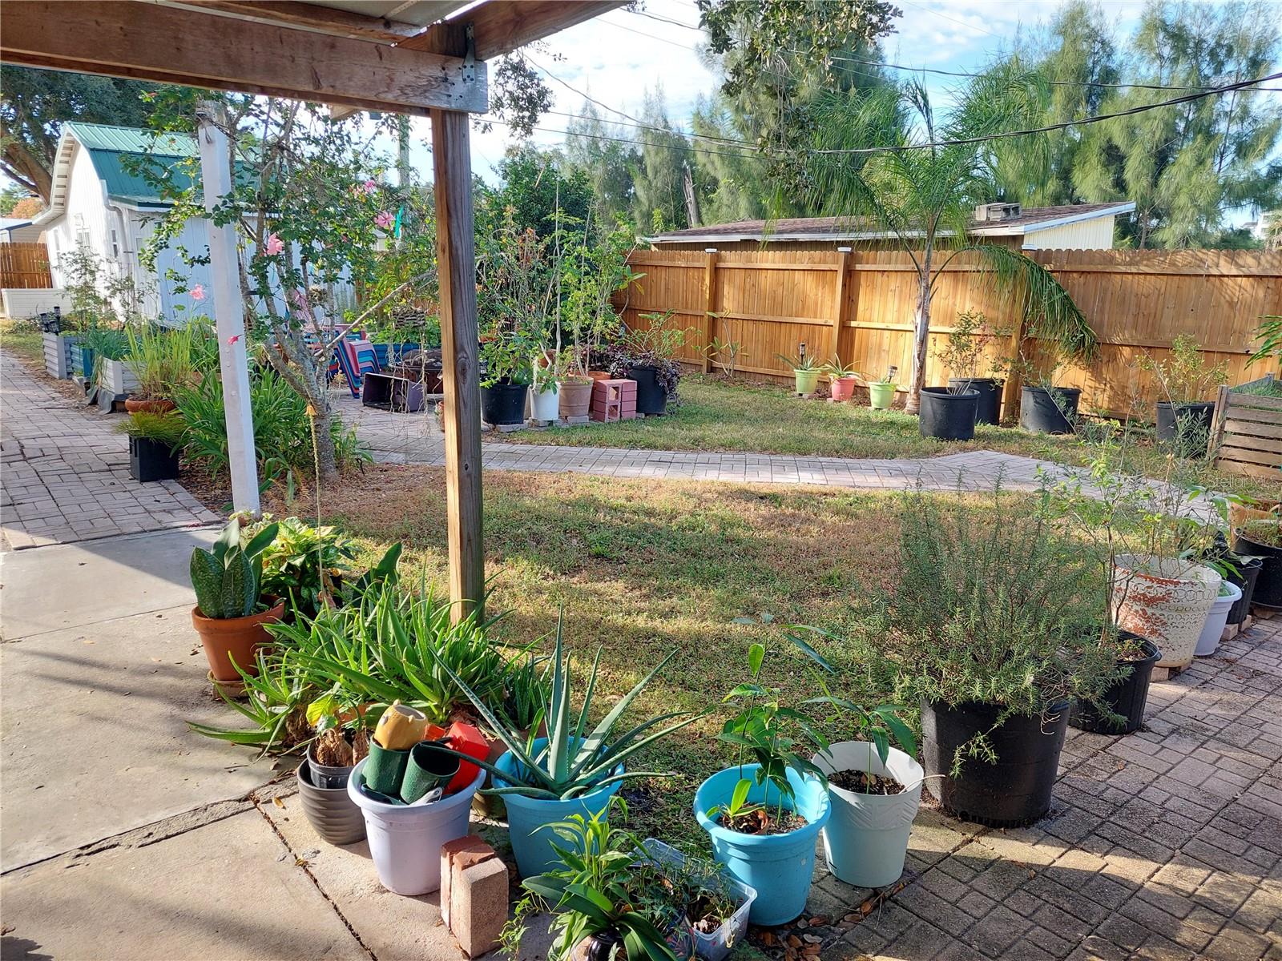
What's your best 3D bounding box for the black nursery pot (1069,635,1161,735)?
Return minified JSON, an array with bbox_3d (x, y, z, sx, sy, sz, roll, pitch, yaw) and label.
[{"bbox_3d":[1.741,0.768,3.325,0.335,0.265,0.335,7,14,29],"label":"black nursery pot"}]

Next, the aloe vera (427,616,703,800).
[{"bbox_3d":[-0.200,0.606,2.409,0.730,0.510,0.600,1,13,0],"label":"aloe vera"}]

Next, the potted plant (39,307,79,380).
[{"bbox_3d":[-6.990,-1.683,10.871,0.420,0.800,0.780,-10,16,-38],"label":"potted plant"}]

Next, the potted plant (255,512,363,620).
[{"bbox_3d":[-1.369,0.413,3.621,0.460,0.560,0.440,-5,14,-22],"label":"potted plant"}]

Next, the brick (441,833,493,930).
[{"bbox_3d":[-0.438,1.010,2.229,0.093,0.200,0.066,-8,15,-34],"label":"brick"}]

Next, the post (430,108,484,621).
[{"bbox_3d":[-0.642,-0.211,3.130,0.090,2.130,0.090,-9,17,-36],"label":"post"}]

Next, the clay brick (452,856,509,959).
[{"bbox_3d":[-0.397,1.035,2.181,0.097,0.200,0.105,-10,16,-38],"label":"clay brick"}]

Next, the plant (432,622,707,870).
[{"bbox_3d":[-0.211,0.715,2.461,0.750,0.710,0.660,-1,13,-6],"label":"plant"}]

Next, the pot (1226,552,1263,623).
[{"bbox_3d":[2.707,0.494,4.133,0.290,0.300,0.290,0,13,0],"label":"pot"}]

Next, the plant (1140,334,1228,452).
[{"bbox_3d":[5.327,-0.859,8.715,0.780,1.080,0.720,0,13,0],"label":"plant"}]

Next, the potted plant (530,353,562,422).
[{"bbox_3d":[-0.985,-0.972,9.211,0.320,0.700,0.310,1,13,0],"label":"potted plant"}]

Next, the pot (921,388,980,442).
[{"bbox_3d":[3.044,-0.666,8.842,0.555,0.460,0.555,1,13,0],"label":"pot"}]

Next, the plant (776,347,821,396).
[{"bbox_3d":[2.011,-1.363,11.118,0.540,0.560,0.500,3,13,10],"label":"plant"}]

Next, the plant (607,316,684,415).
[{"bbox_3d":[0.059,-1.238,9.658,0.860,1.060,0.760,1,13,0],"label":"plant"}]

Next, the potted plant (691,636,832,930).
[{"bbox_3d":[0.312,0.759,2.283,0.350,0.700,0.360,2,13,9],"label":"potted plant"}]

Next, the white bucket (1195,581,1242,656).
[{"bbox_3d":[2.446,0.602,3.963,0.350,0.280,0.350,0,13,0],"label":"white bucket"}]

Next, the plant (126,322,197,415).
[{"bbox_3d":[-4.622,-1.085,8.522,0.620,0.860,0.580,-6,14,-28],"label":"plant"}]

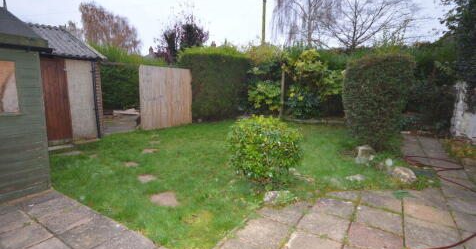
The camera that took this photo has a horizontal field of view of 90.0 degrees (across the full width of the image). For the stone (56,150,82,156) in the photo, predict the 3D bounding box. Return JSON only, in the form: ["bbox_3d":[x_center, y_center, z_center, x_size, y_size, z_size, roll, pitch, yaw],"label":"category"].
[{"bbox_3d":[-3.244,0.548,4.577,0.480,0.060,0.330,-4,9,-30],"label":"stone"}]

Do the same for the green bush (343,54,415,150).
[{"bbox_3d":[2.828,-0.375,4.689,1.180,1.880,1.050,5,9,31],"label":"green bush"}]

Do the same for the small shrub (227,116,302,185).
[{"bbox_3d":[0.365,0.312,3.374,0.960,0.900,0.900,0,8,0],"label":"small shrub"}]

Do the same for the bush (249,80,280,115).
[{"bbox_3d":[1.259,-1.171,11.157,1.400,1.550,1.200,1,8,6],"label":"bush"}]

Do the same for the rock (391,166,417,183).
[{"bbox_3d":[2.383,0.713,3.416,0.340,0.190,0.240,5,9,30],"label":"rock"}]

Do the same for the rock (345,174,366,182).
[{"bbox_3d":[1.631,0.716,3.293,0.280,0.090,0.170,4,9,27],"label":"rock"}]

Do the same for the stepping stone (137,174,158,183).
[{"bbox_3d":[-1.267,0.759,3.330,0.280,0.040,0.260,-3,9,-22],"label":"stepping stone"}]

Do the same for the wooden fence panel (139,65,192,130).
[{"bbox_3d":[-2.354,-0.903,8.066,0.060,1.960,2.053,6,10,37],"label":"wooden fence panel"}]

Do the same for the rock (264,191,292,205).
[{"bbox_3d":[0.454,0.817,2.691,0.320,0.130,0.210,0,8,0],"label":"rock"}]

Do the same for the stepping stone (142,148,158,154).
[{"bbox_3d":[-1.771,0.550,4.798,0.330,0.040,0.320,-3,9,-22],"label":"stepping stone"}]

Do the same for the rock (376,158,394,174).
[{"bbox_3d":[2.287,0.629,3.673,0.220,0.170,0.200,5,9,32],"label":"rock"}]

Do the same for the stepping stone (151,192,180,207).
[{"bbox_3d":[-0.773,0.844,2.679,0.340,0.050,0.340,0,8,0],"label":"stepping stone"}]

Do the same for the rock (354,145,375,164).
[{"bbox_3d":[2.219,0.502,4.131,0.340,0.280,0.280,5,9,29],"label":"rock"}]

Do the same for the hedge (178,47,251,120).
[{"bbox_3d":[-0.997,-1.457,9.421,0.950,2.550,3.300,7,10,42],"label":"hedge"}]

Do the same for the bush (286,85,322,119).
[{"bbox_3d":[2.610,-0.856,9.570,1.350,1.350,1.100,2,8,10],"label":"bush"}]

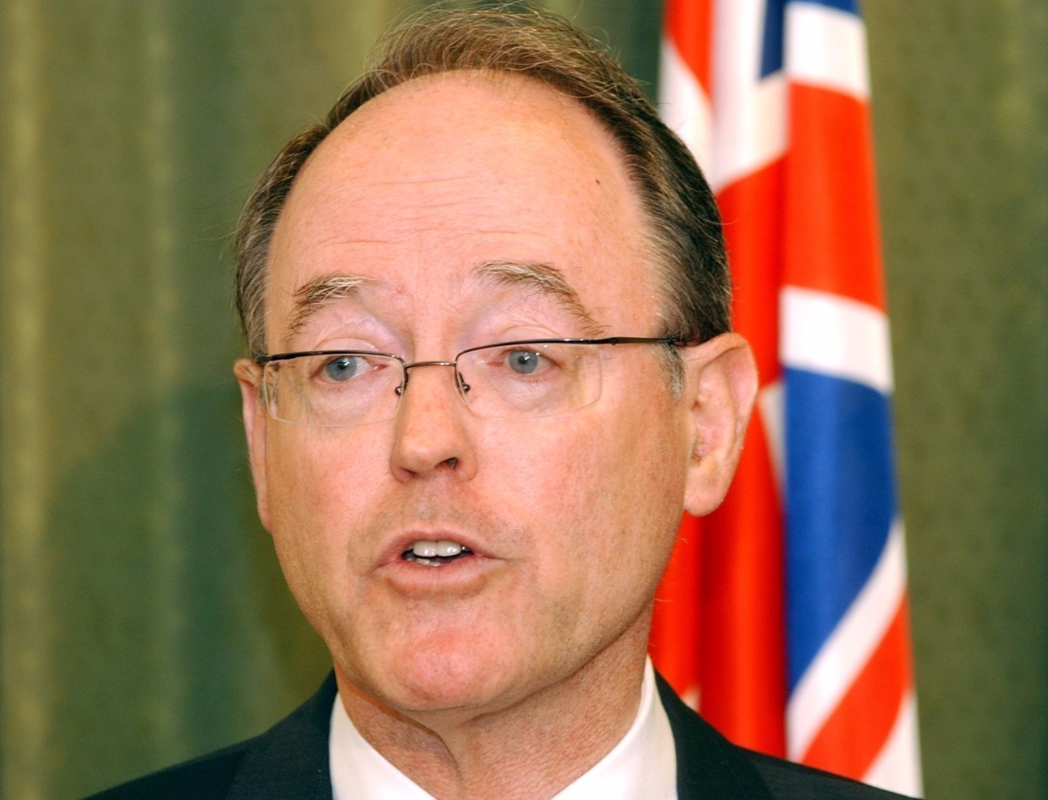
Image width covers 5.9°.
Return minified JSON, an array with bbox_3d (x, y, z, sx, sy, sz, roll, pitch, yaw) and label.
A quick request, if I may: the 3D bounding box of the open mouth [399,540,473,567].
[{"bbox_3d":[-0.030,0.053,3.500,0.024,0.009,0.012,-2,-3,16],"label":"open mouth"}]

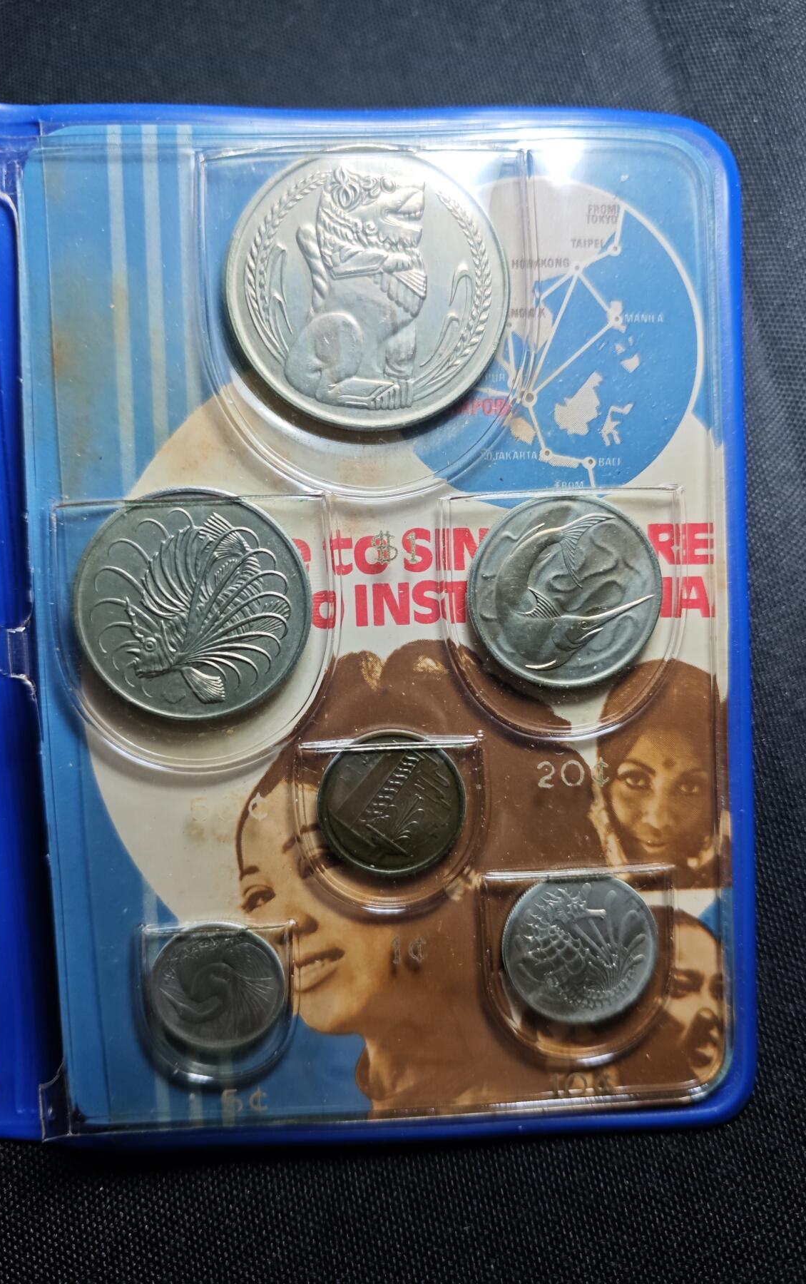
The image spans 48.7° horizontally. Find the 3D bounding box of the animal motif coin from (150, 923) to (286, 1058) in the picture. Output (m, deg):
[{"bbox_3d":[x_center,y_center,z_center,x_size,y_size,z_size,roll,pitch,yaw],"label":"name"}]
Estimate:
[{"bbox_3d":[-0.022,0.042,0.109,0.016,0.001,0.016,-1,93,-2],"label":"animal motif coin"}]

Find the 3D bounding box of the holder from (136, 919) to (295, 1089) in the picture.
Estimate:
[{"bbox_3d":[-0.023,0.044,0.110,0.018,0.003,0.020,-1,93,-2],"label":"holder"}]

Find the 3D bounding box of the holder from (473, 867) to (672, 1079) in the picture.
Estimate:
[{"bbox_3d":[0.022,0.041,0.111,0.024,0.003,0.025,-1,93,-2],"label":"holder"}]

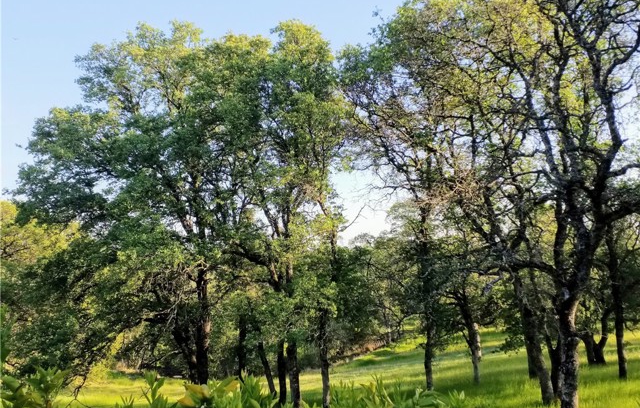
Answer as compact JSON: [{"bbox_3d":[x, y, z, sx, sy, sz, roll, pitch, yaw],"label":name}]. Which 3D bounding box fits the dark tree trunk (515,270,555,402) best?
[{"bbox_3d":[6.017,3.736,14.005,0.379,3.541,0.379,-13,-18,21],"label":"dark tree trunk"}]

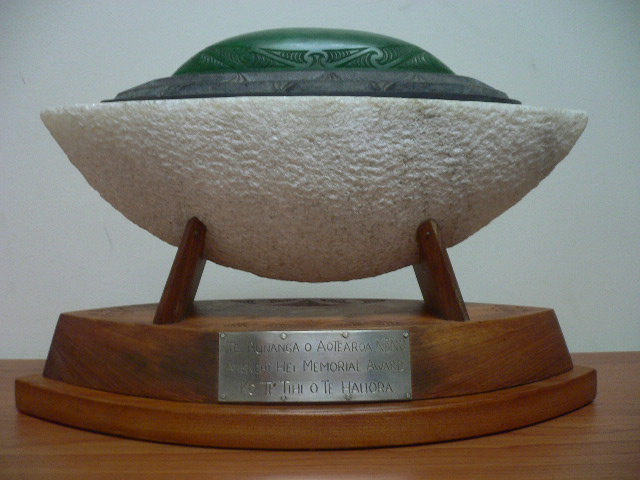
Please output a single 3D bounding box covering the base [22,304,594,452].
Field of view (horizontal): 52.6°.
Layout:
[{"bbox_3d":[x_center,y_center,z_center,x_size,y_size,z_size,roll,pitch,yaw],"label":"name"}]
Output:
[{"bbox_3d":[-0.006,0.084,0.457,0.411,0.066,0.159,0,5,-2],"label":"base"}]

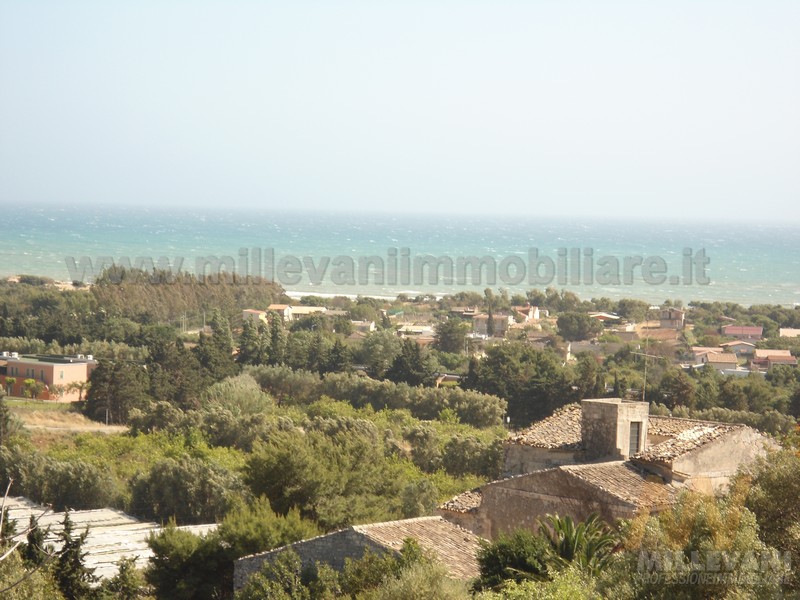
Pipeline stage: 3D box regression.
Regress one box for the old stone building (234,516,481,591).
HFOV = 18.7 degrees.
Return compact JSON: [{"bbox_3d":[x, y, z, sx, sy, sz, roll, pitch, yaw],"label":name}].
[{"bbox_3d":[-0.140,12.120,104.340,13.520,5.200,5.900,3,3,40],"label":"old stone building"}]

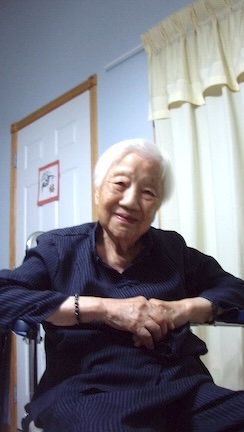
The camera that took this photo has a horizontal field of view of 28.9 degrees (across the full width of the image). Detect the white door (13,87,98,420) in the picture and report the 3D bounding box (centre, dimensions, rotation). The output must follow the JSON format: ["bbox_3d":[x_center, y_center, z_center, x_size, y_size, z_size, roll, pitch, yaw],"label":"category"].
[{"bbox_3d":[-0.427,0.299,2.895,0.060,2.070,0.870,9,-16,-43],"label":"white door"}]

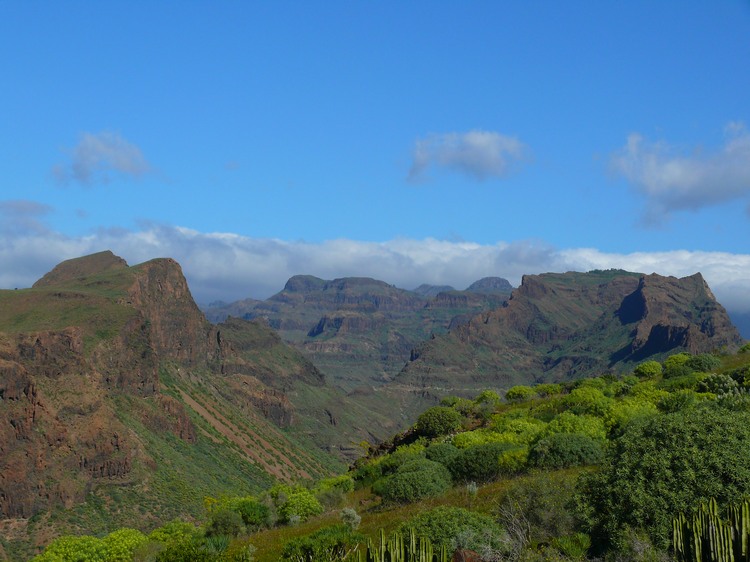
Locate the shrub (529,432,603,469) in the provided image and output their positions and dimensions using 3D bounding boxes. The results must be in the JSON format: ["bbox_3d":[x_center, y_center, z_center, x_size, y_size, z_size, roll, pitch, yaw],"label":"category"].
[{"bbox_3d":[4.327,3.850,30.500,1.680,0.790,1.260,0,-2,0],"label":"shrub"}]

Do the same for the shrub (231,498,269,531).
[{"bbox_3d":[-4.112,7.634,44.000,1.245,1.112,1.121,0,-2,0],"label":"shrub"}]

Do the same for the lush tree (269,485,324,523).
[{"bbox_3d":[-2.631,7.489,45.000,1.877,1.300,1.595,0,-2,0],"label":"lush tree"}]

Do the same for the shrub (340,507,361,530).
[{"bbox_3d":[-0.675,6.544,37.000,0.551,0.641,0.523,0,-2,0],"label":"shrub"}]

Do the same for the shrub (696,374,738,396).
[{"bbox_3d":[10.202,3.098,40.000,1.250,0.720,1.130,0,-2,0],"label":"shrub"}]

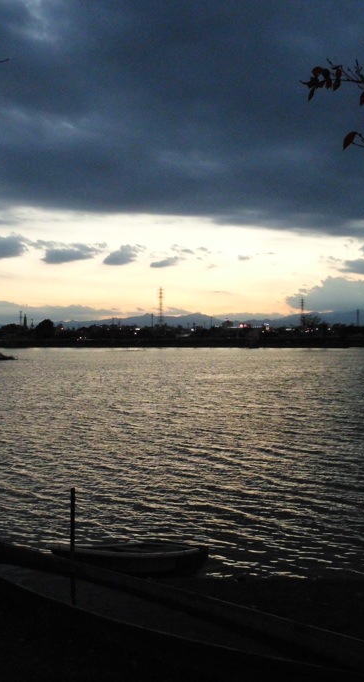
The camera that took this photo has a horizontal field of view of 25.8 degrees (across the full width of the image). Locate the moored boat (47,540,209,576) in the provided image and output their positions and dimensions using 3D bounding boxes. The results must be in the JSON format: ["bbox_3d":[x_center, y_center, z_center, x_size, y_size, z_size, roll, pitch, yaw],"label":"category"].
[{"bbox_3d":[-0.930,3.760,13.650,2.780,0.450,0.920,0,0,2],"label":"moored boat"}]

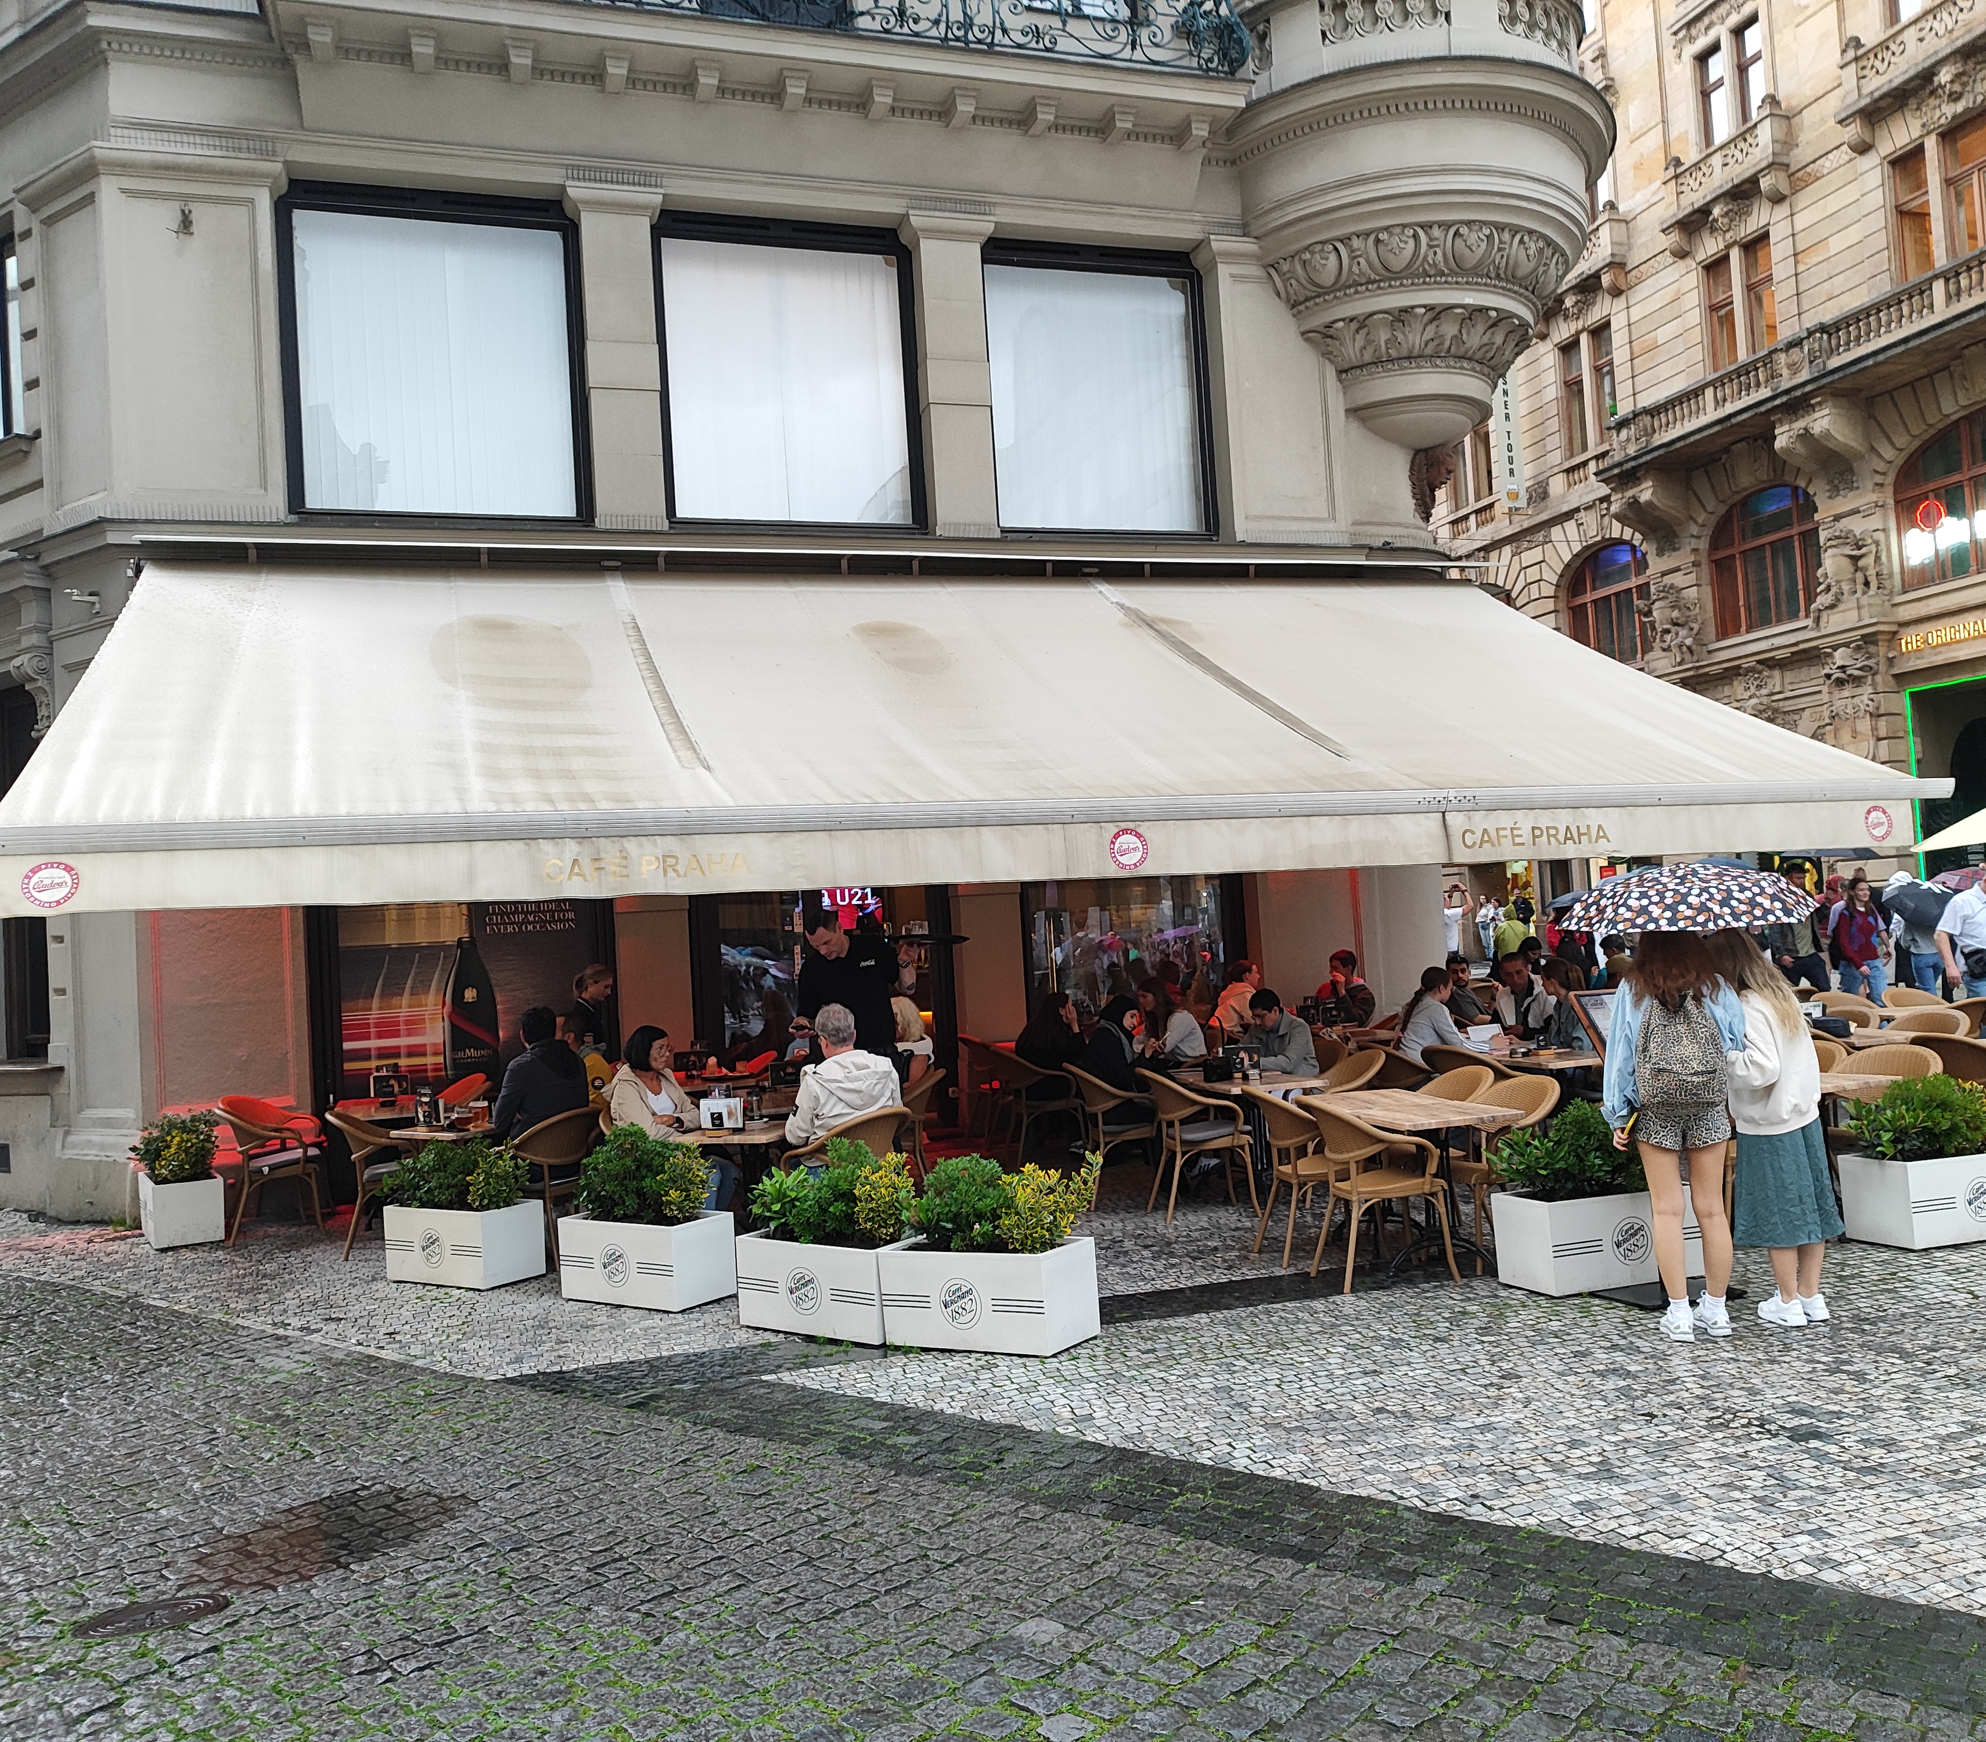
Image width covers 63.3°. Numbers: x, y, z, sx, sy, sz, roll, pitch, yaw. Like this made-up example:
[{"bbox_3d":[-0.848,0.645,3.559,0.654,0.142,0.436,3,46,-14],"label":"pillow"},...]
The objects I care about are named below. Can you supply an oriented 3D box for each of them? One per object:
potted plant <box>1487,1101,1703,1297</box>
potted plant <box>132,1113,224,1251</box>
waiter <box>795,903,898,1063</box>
[{"bbox_3d":[2.736,1.442,7.297,0.862,0.801,0.445,-2,-3,-19],"label":"potted plant"},{"bbox_3d":[-5.415,2.029,10.743,0.435,0.822,0.822,-2,-3,-33],"label":"potted plant"},{"bbox_3d":[-0.739,1.123,8.668,0.586,1.818,0.455,-4,-2,16],"label":"waiter"}]

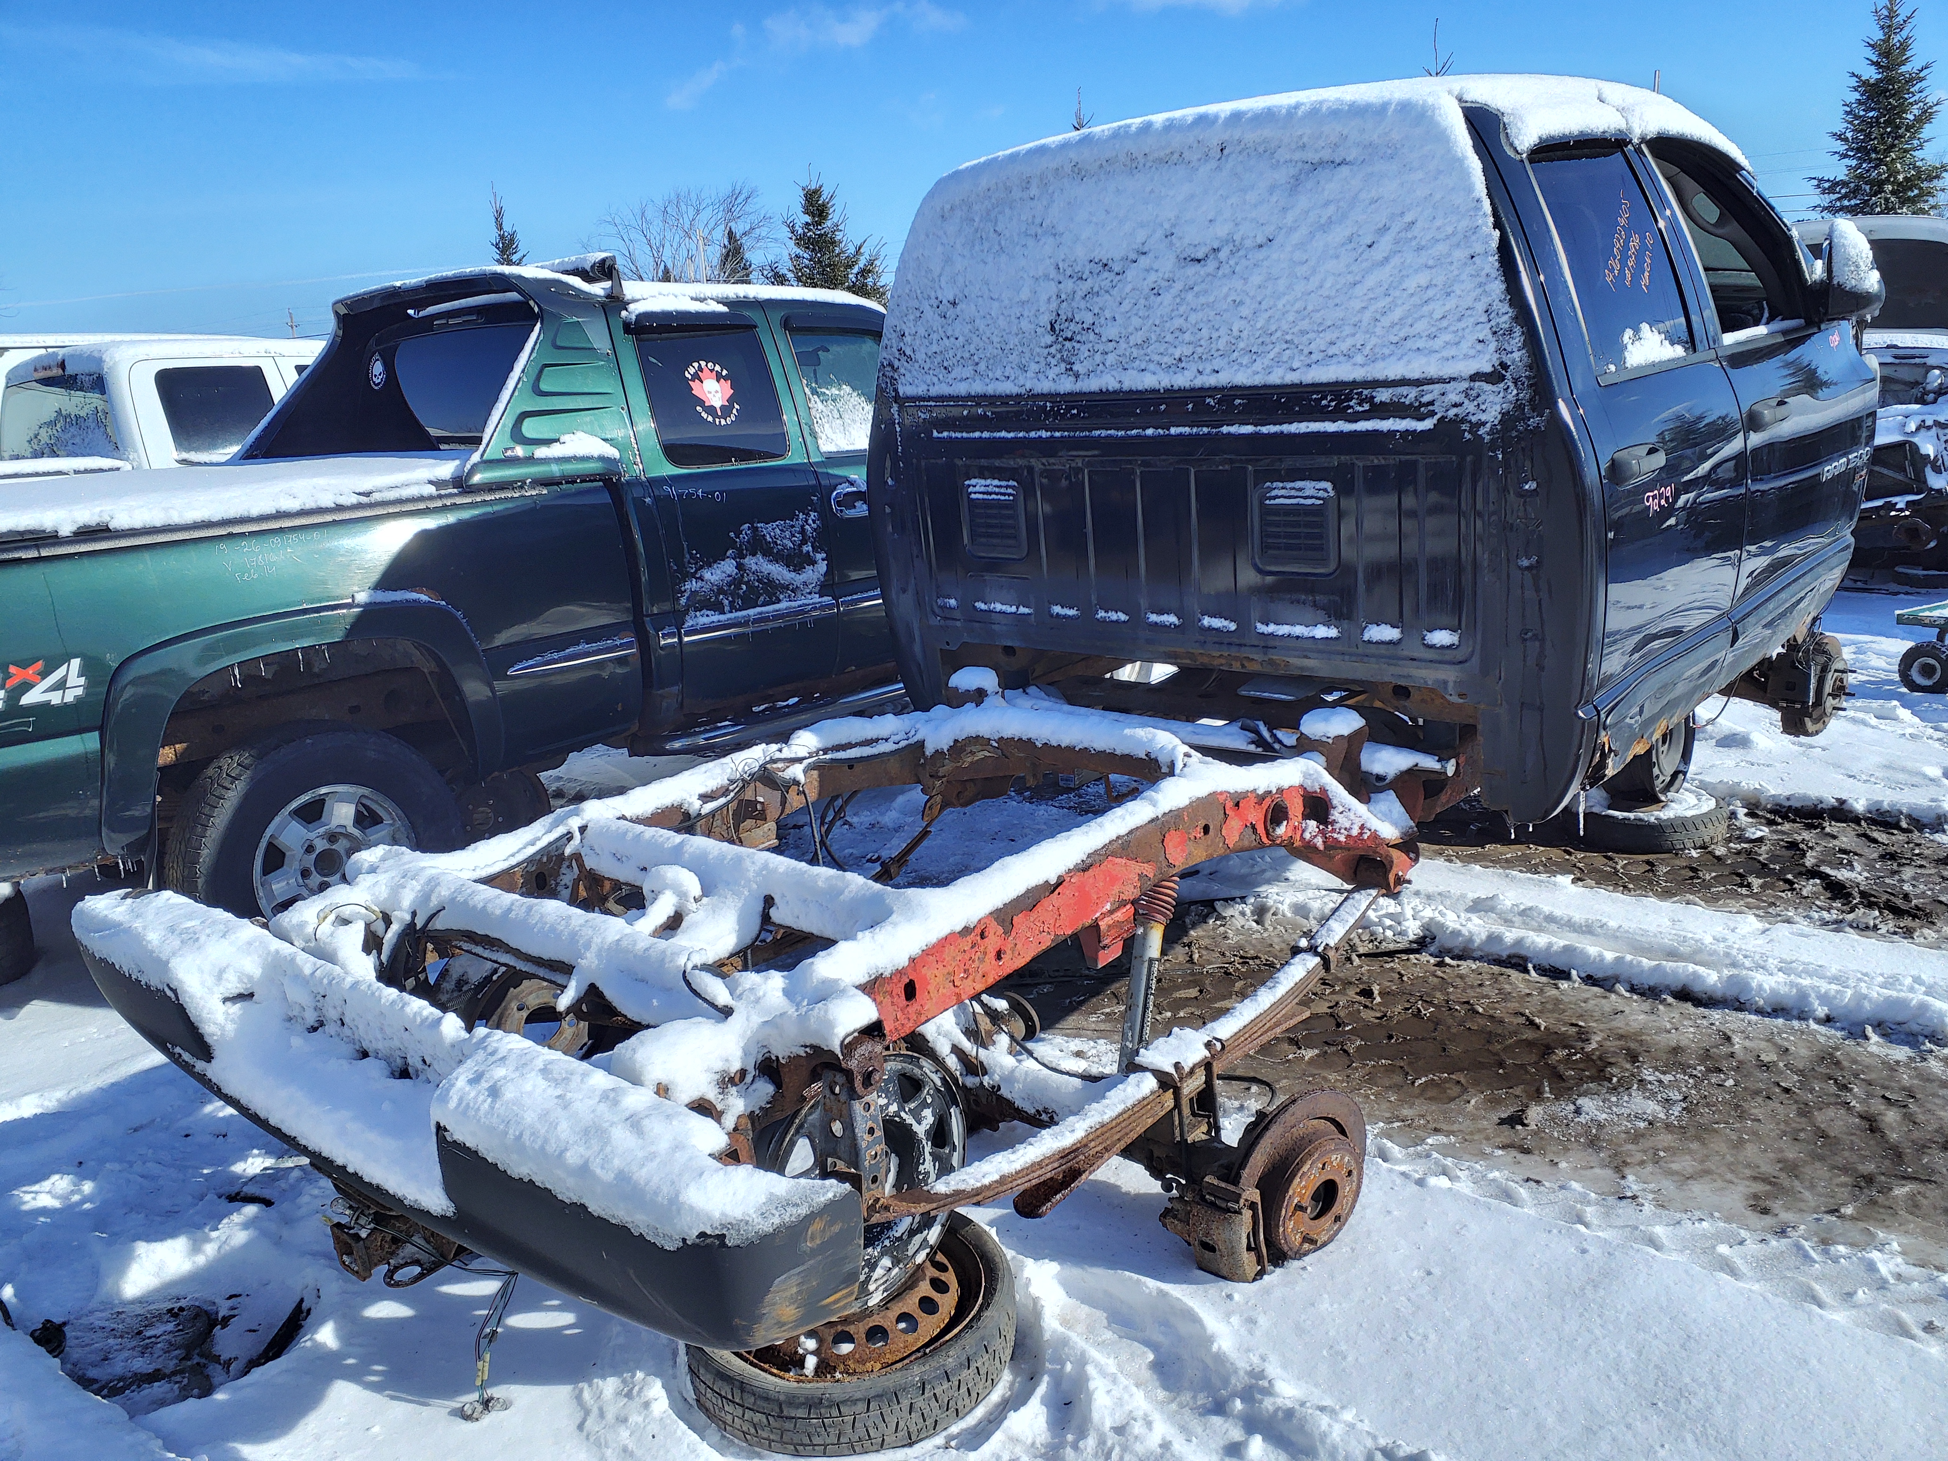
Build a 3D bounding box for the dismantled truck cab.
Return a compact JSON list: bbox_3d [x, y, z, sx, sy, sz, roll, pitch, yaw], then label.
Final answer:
[{"bbox_3d":[1.153,-0.893,4.069,2.080,1.515,2.300,9,20,41],"label":"dismantled truck cab"}]

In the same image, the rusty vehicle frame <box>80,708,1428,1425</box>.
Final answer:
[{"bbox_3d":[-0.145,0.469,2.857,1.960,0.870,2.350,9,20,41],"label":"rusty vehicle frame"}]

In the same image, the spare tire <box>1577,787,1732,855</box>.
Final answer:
[{"bbox_3d":[2.075,0.248,4.638,0.590,0.135,0.590,9,19,41],"label":"spare tire"}]

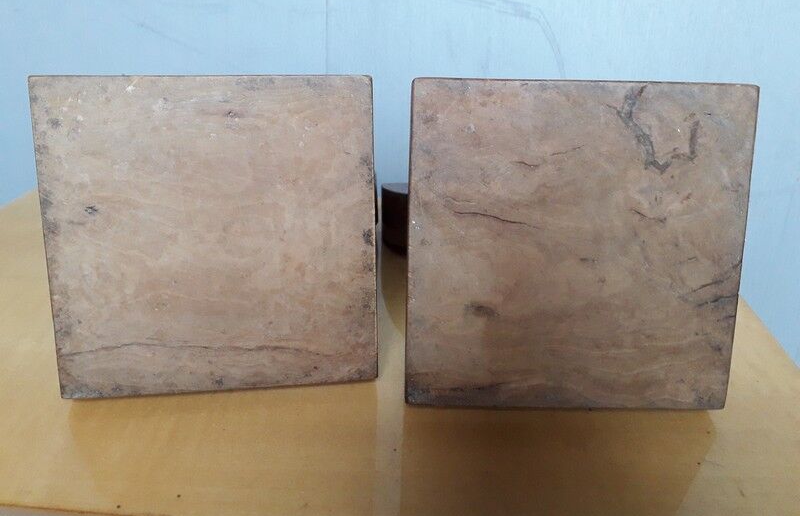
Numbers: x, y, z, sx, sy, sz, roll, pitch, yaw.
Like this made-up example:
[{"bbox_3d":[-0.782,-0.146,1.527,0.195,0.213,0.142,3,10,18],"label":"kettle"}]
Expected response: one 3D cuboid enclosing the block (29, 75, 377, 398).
[{"bbox_3d":[-0.076,-0.010,0.264,0.130,0.127,0.022,-2,9,-8],"label":"block"}]

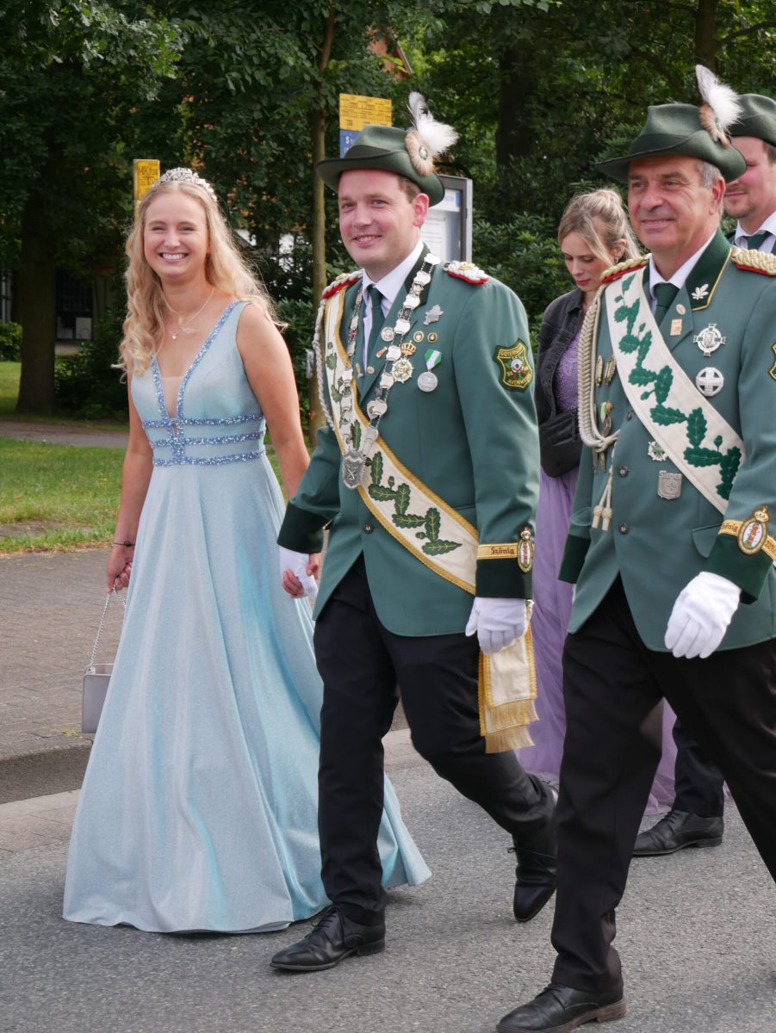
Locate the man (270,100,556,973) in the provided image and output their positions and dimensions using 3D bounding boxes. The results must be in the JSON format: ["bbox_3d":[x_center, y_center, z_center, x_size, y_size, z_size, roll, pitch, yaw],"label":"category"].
[{"bbox_3d":[0.097,0.023,5.169,0.840,1.930,0.630,-6,9,-43],"label":"man"}]

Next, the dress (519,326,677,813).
[{"bbox_3d":[0.660,0.118,6.611,0.700,1.400,0.620,-6,9,-43],"label":"dress"}]

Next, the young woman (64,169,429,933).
[{"bbox_3d":[-0.380,0.063,5.506,0.880,1.770,0.720,-6,9,-43],"label":"young woman"}]

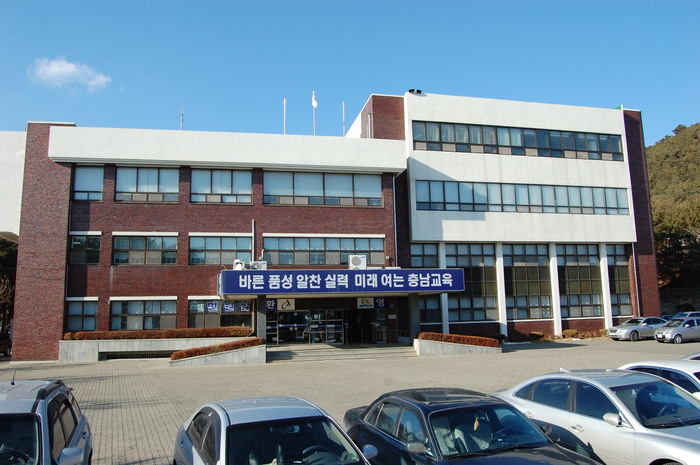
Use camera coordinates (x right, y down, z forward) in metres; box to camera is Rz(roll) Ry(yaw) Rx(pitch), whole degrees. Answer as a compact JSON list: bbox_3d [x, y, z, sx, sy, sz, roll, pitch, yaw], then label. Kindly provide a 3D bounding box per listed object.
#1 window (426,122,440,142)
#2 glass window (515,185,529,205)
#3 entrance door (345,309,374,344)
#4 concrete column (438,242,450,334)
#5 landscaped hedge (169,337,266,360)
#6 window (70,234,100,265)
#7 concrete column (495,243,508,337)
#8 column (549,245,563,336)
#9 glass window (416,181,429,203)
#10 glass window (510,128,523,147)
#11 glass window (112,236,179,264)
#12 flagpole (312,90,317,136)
[{"bbox_3d":[5.631,-6.732,35.292,1.048,1.465,0.120,0,-8,-12],"label":"window"},{"bbox_3d":[11.826,-2.559,36.042,1.020,1.457,0.120,0,-8,-12],"label":"glass window"},{"bbox_3d":[0.547,5.371,29.910,1.754,1.994,0.120,0,-8,-12],"label":"entrance door"},{"bbox_3d":[6.538,4.129,36.156,0.420,6.878,0.420,1,-9,-12],"label":"concrete column"},{"bbox_3d":[-6.261,5.509,24.946,4.160,0.891,0.650,0,-8,-12],"label":"landscaped hedge"},{"bbox_3d":[-14.938,0.979,29.661,1.661,1.740,0.150,1,-9,-12],"label":"window"},{"bbox_3d":[10.708,4.124,37.260,0.450,6.713,0.420,1,-8,-14],"label":"concrete column"},{"bbox_3d":[14.946,4.178,38.058,0.420,6.878,0.420,1,-9,-12],"label":"column"},{"bbox_3d":[4.975,-2.757,35.613,1.020,1.507,0.100,1,-9,-12],"label":"glass window"},{"bbox_3d":[11.632,-6.594,36.543,1.011,1.328,0.120,0,-8,-12],"label":"glass window"},{"bbox_3d":[-11.786,1.010,30.275,3.679,1.752,0.150,1,-9,-12],"label":"glass window"},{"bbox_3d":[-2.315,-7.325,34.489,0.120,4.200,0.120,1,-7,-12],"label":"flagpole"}]

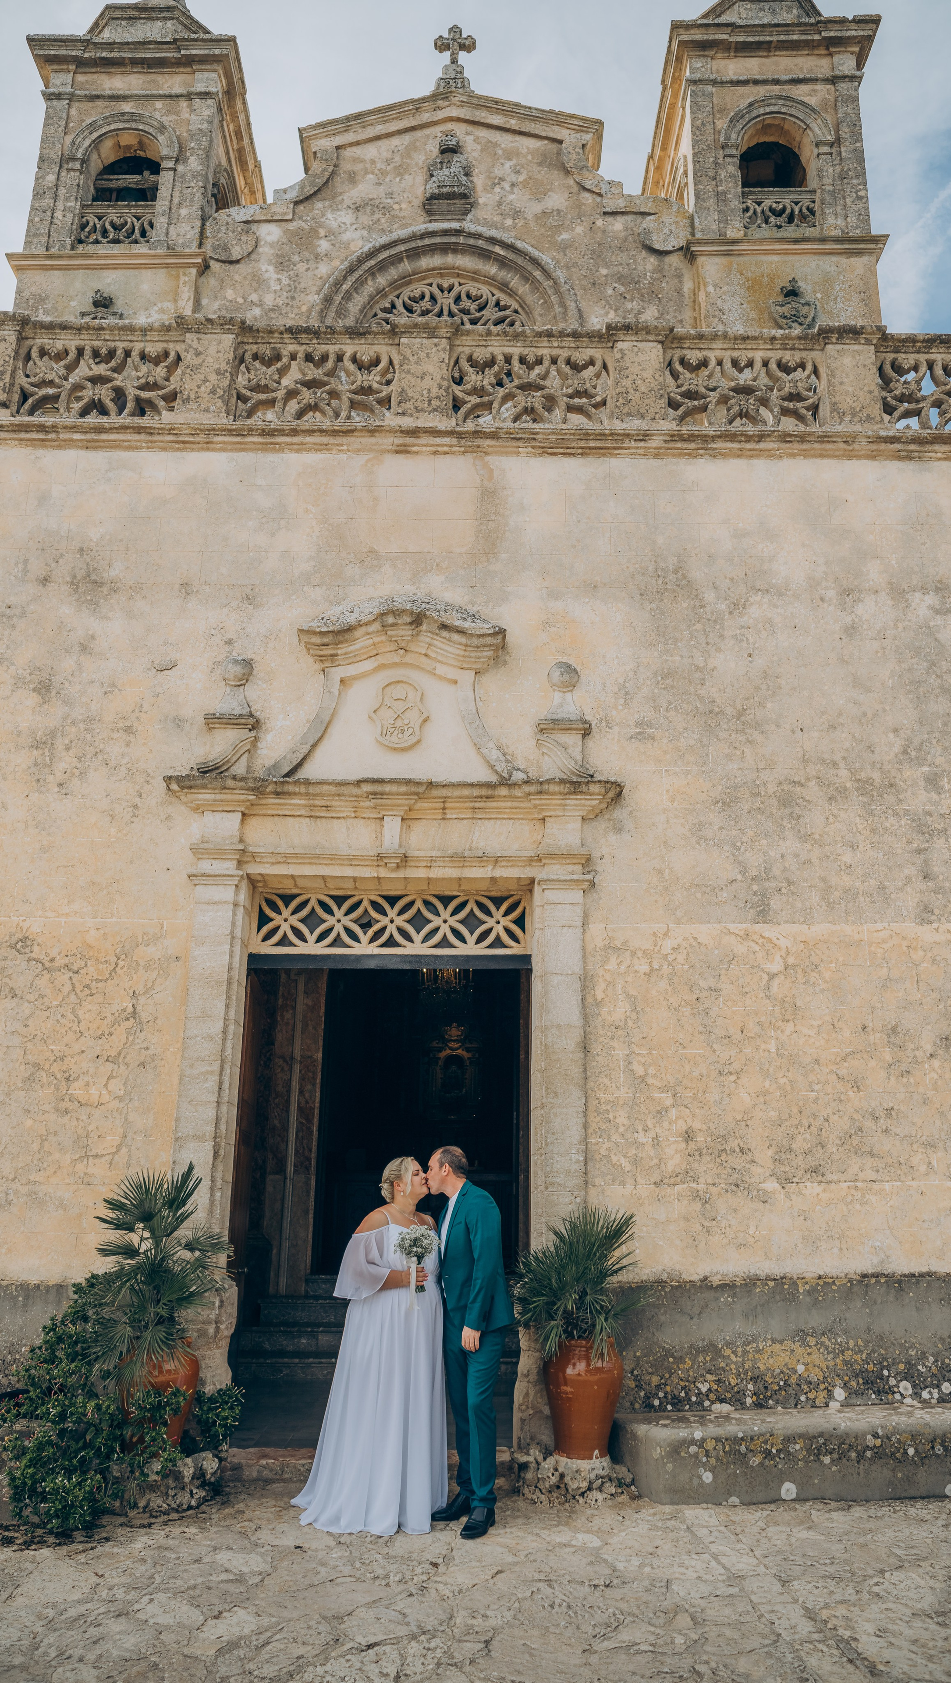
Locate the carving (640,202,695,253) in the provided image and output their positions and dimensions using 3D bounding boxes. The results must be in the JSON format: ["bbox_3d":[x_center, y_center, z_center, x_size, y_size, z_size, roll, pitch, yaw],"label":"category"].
[{"bbox_3d":[2.084,-6.609,12.301,0.596,0.668,0.300,1,-16,2],"label":"carving"}]

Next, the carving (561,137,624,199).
[{"bbox_3d":[1.305,-7.446,12.613,0.700,0.863,0.300,1,-16,2],"label":"carving"}]

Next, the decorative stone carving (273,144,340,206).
[{"bbox_3d":[-1.872,-7.312,12.326,0.711,0.809,0.300,1,-16,1],"label":"decorative stone carving"}]

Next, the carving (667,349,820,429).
[{"bbox_3d":[1.944,-3.260,8.124,1.106,0.702,0.200,1,-16,0],"label":"carving"}]

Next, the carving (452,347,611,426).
[{"bbox_3d":[0.400,-3.272,8.121,1.143,0.690,0.200,1,-16,0],"label":"carving"}]

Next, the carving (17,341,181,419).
[{"bbox_3d":[-2.729,-3.331,8.123,1.189,0.691,0.200,1,-16,0],"label":"carving"}]

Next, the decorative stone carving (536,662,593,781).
[{"bbox_3d":[0.566,-0.768,7.152,0.344,0.798,0.320,1,-16,0],"label":"decorative stone carving"}]

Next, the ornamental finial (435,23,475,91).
[{"bbox_3d":[-0.233,-8.927,12.796,0.480,1.025,0.270,1,-16,1],"label":"ornamental finial"}]

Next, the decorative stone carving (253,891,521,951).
[{"bbox_3d":[-0.559,0.538,7.397,1.793,0.413,0.100,1,-16,1],"label":"decorative stone carving"}]

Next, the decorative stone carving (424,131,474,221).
[{"bbox_3d":[-0.282,-7.189,12.061,0.537,1.139,0.350,1,-16,1],"label":"decorative stone carving"}]

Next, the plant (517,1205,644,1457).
[{"bbox_3d":[0.553,2.594,5.968,0.690,1.242,0.660,1,-16,0],"label":"plant"}]

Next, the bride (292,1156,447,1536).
[{"bbox_3d":[-0.523,2.446,5.602,0.660,1.660,0.720,-14,-22,43],"label":"bride"}]

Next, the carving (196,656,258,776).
[{"bbox_3d":[-1.582,-0.765,7.292,0.403,0.810,0.300,1,-16,1],"label":"carving"}]

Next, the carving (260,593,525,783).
[{"bbox_3d":[-0.517,-0.976,7.206,1.669,1.345,0.320,1,-16,0],"label":"carving"}]

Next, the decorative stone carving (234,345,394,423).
[{"bbox_3d":[-1.167,-3.298,8.223,1.156,0.663,0.180,1,-16,1],"label":"decorative stone carving"}]

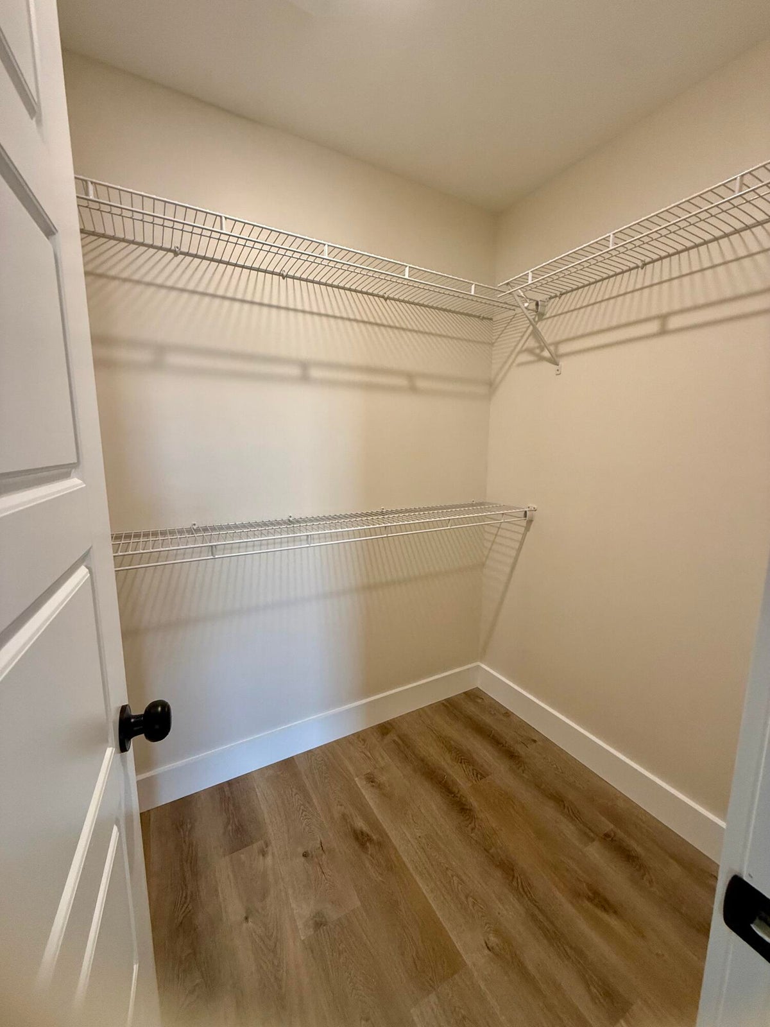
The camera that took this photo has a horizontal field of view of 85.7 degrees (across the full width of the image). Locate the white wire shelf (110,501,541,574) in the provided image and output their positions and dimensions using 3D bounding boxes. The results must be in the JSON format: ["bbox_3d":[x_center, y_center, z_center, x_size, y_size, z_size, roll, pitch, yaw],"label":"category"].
[{"bbox_3d":[-0.154,0.054,1.645,1.760,0.056,0.306,-5,11,-29],"label":"white wire shelf"}]

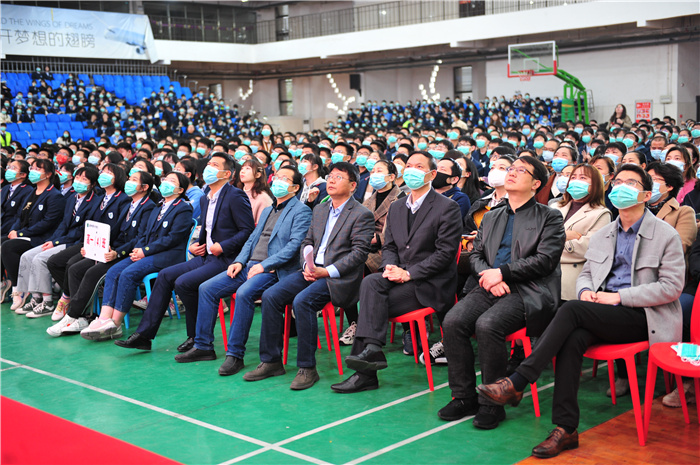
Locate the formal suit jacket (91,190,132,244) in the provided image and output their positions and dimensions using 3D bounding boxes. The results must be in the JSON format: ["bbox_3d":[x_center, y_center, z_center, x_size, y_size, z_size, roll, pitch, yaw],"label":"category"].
[{"bbox_3d":[-1.949,-0.046,7.694,0.450,0.570,0.400,4,9,44],"label":"formal suit jacket"}]

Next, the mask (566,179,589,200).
[{"bbox_3d":[1.397,-0.254,5.698,0.145,0.120,0.090,3,-2,35],"label":"mask"}]

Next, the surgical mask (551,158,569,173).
[{"bbox_3d":[1.648,-0.521,7.300,0.135,0.125,0.085,4,-2,41],"label":"surgical mask"}]

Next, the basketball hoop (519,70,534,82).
[{"bbox_3d":[5.677,-5.006,29.950,0.460,0.400,0.540,4,9,44],"label":"basketball hoop"}]

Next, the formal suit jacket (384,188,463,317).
[{"bbox_3d":[0.423,0.117,5.437,0.500,0.700,0.420,4,5,41],"label":"formal suit jacket"}]

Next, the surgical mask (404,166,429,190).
[{"bbox_3d":[0.370,-0.305,5.304,0.140,0.130,0.090,4,-3,42],"label":"surgical mask"}]

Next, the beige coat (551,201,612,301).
[{"bbox_3d":[1.406,0.125,5.651,0.470,0.680,0.420,3,8,34],"label":"beige coat"}]

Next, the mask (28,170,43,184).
[{"bbox_3d":[-2.837,-0.496,8.409,0.135,0.125,0.085,3,-4,39],"label":"mask"}]

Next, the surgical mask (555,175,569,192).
[{"bbox_3d":[1.531,-0.350,6.653,0.145,0.120,0.100,3,0,36],"label":"surgical mask"}]

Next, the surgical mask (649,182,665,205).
[{"bbox_3d":[1.748,-0.227,5.359,0.090,0.125,0.145,11,-2,-35],"label":"surgical mask"}]

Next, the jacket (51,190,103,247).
[{"bbox_3d":[-2.395,-0.105,8.192,0.430,0.550,0.380,3,5,38],"label":"jacket"}]

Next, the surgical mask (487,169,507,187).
[{"bbox_3d":[0.966,-0.360,6.105,0.145,0.120,0.090,3,-10,39],"label":"surgical mask"}]

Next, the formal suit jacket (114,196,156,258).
[{"bbox_3d":[-1.714,0.003,7.423,0.440,0.580,0.450,5,9,44],"label":"formal suit jacket"}]

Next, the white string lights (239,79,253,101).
[{"bbox_3d":[-4.484,-6.136,40.000,0.580,0.930,0.450,-2,6,0],"label":"white string lights"}]

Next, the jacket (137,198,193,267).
[{"bbox_3d":[-1.442,0.004,7.247,0.420,0.550,0.380,3,5,38],"label":"jacket"}]

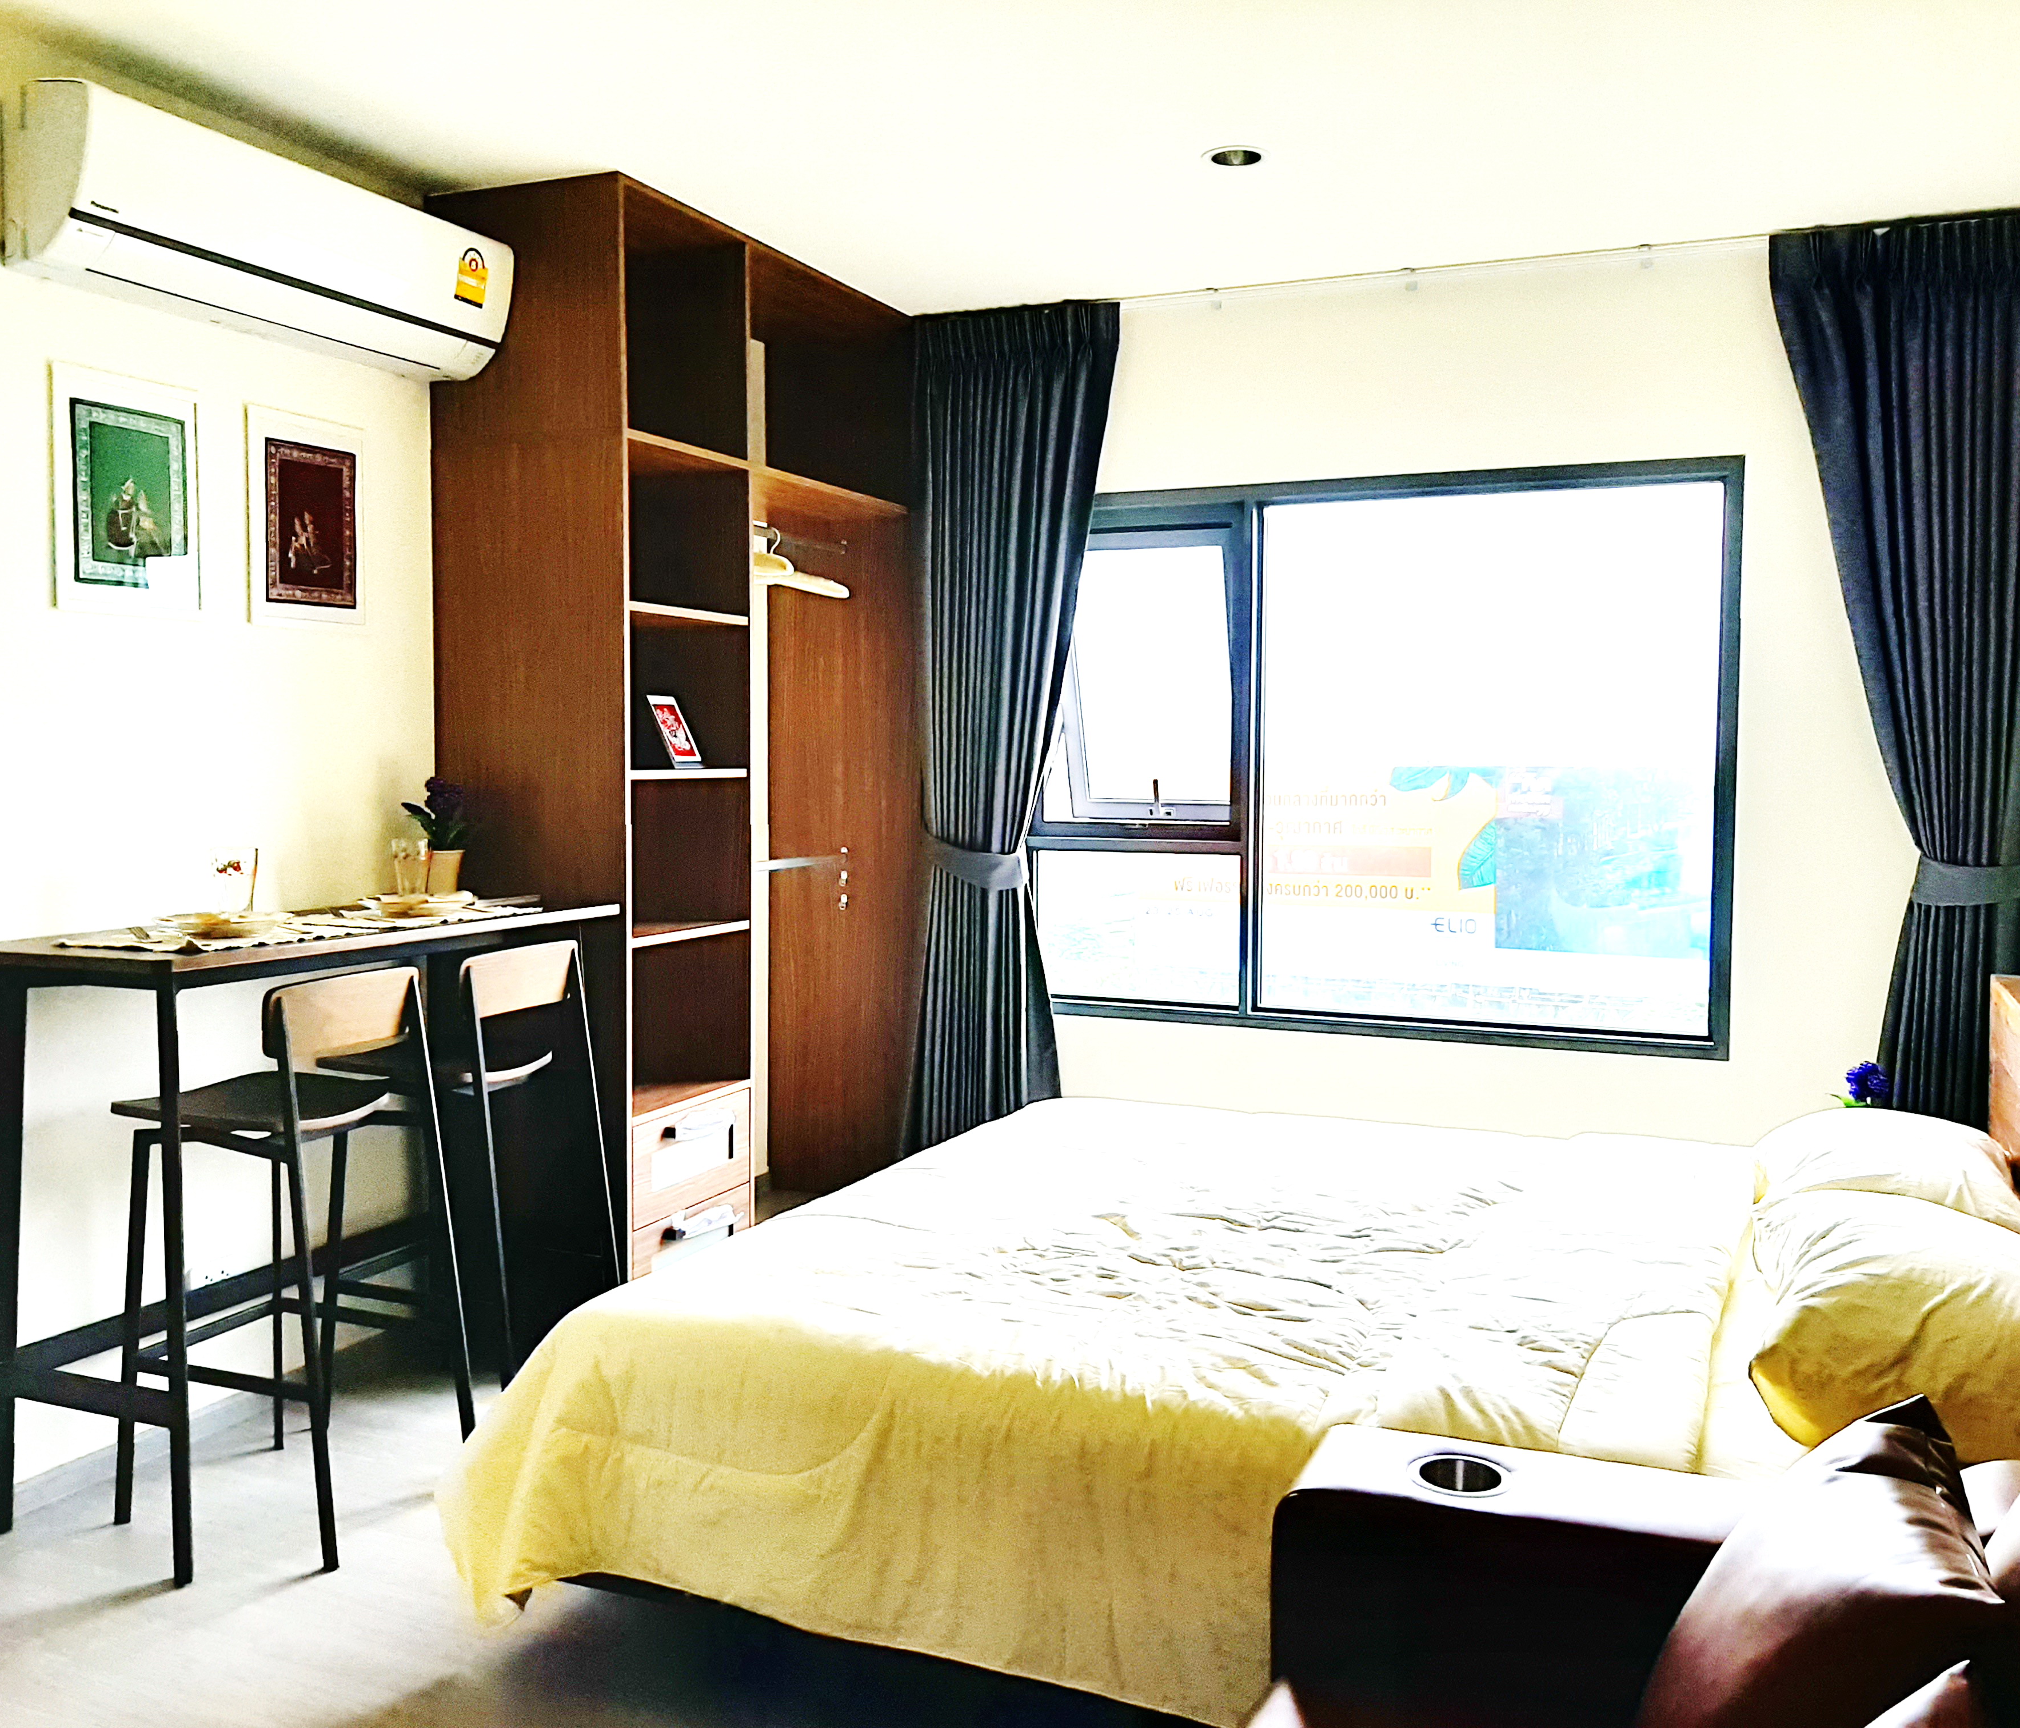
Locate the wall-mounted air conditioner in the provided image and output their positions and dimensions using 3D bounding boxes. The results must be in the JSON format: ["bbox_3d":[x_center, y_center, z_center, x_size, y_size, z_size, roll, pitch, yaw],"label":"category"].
[{"bbox_3d":[-1.441,-1.215,3.445,0.222,0.289,1.047,2,4,24],"label":"wall-mounted air conditioner"}]

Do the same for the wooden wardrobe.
[{"bbox_3d":[-0.816,-0.225,4.591,0.545,2.675,1.379,2,4,24],"label":"wooden wardrobe"}]

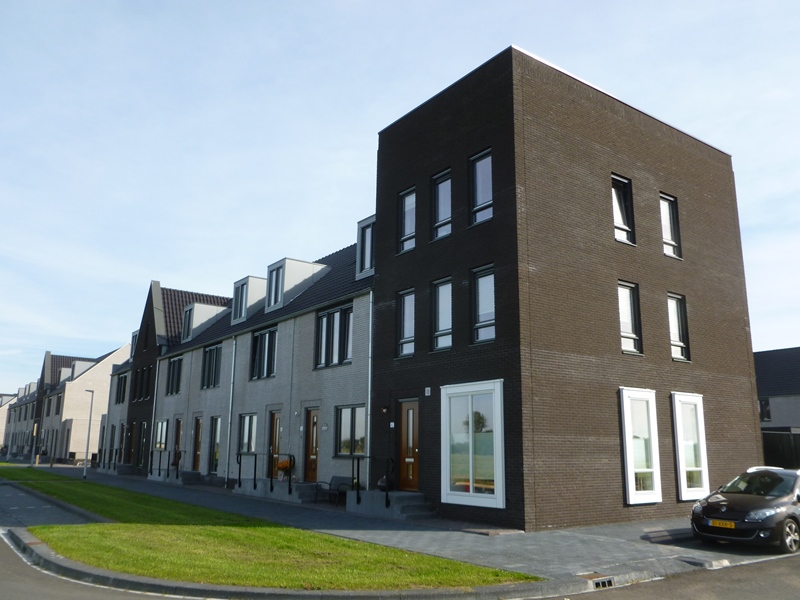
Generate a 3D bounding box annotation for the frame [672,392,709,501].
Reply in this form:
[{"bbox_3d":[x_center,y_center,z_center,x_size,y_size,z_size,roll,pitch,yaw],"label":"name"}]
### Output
[{"bbox_3d":[7.510,3.794,16.796,1.280,2.660,0.180,9,-15,-35],"label":"frame"}]

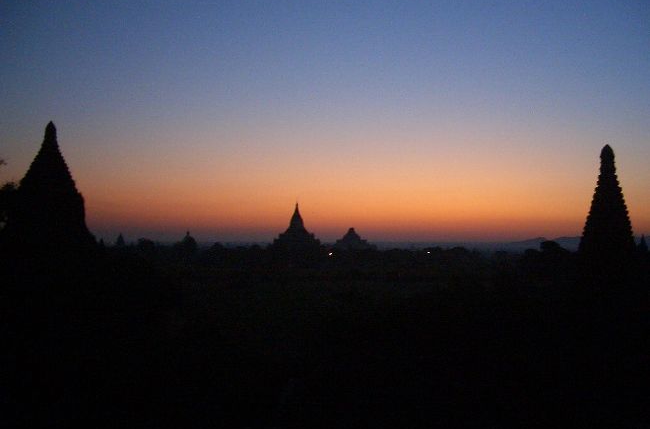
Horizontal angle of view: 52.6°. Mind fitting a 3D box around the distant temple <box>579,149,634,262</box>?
[{"bbox_3d":[30.046,0.940,69.634,7.500,16.600,7.500,-1,-3,26],"label":"distant temple"}]

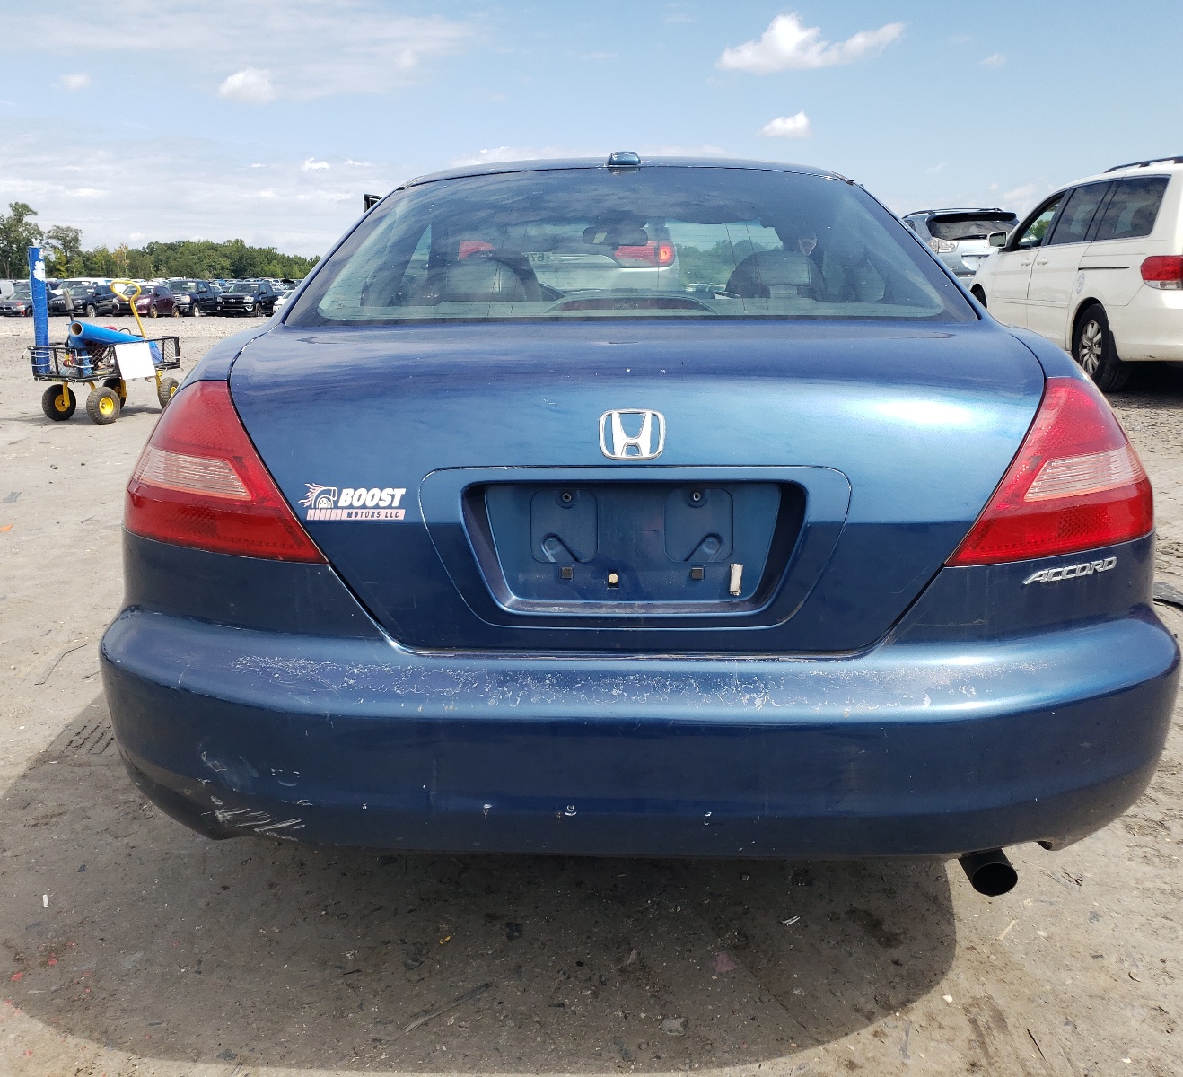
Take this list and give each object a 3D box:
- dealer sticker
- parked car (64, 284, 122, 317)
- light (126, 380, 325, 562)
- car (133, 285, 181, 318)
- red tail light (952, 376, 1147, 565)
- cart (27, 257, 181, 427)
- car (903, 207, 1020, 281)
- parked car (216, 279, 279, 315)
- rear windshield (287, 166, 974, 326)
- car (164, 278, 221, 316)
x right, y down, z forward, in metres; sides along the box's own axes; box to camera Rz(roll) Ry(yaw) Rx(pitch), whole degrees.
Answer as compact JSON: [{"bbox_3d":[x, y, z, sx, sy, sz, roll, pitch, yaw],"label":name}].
[{"bbox_3d":[-0.325,-0.049,1.475,0.152,0.050,0.003,2,5,9],"label":"dealer sticker"},{"bbox_3d":[-27.000,-12.730,57.800,1.860,1.690,4.620,0,13,0],"label":"parked car"},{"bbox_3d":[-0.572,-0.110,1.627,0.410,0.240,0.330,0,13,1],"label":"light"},{"bbox_3d":[-21.620,-11.606,52.774,1.670,1.515,4.150,0,13,2],"label":"car"},{"bbox_3d":[0.712,-0.112,1.617,0.430,0.255,0.300,0,13,1],"label":"red tail light"},{"bbox_3d":[-3.770,-1.535,8.339,0.560,1.260,1.000,6,14,23],"label":"cart"},{"bbox_3d":[5.420,-4.460,17.493,1.845,1.680,4.730,-1,13,-4],"label":"car"},{"bbox_3d":[-18.400,-12.960,58.500,1.890,1.790,5.400,0,13,0],"label":"parked car"},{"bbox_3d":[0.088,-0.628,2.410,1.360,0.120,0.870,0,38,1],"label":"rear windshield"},{"bbox_3d":[-21.450,-12.948,58.114,2.030,1.870,5.840,0,13,1],"label":"car"}]

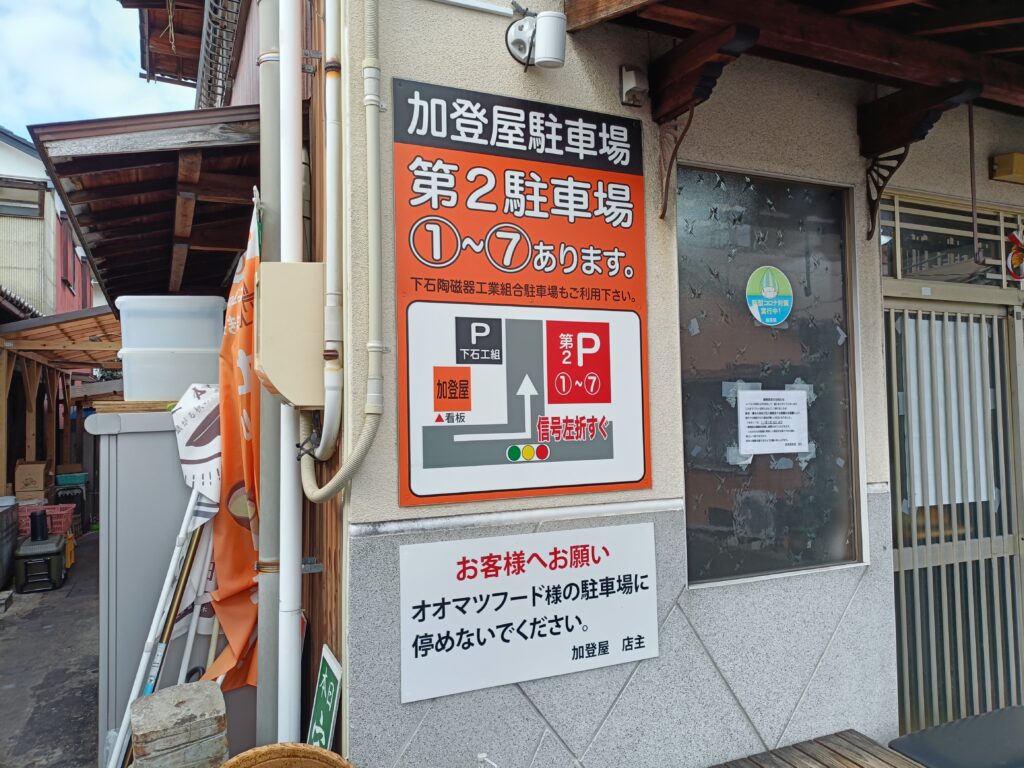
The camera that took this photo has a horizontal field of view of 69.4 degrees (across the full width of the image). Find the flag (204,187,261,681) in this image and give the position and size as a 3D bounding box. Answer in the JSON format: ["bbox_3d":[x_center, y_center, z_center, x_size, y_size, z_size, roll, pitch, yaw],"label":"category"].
[{"bbox_3d":[-0.969,0.209,2.600,0.230,1.680,0.150,0,-2,-24],"label":"flag"}]

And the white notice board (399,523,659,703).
[{"bbox_3d":[0.074,0.625,2.086,0.795,0.406,0.012,0,-2,-24],"label":"white notice board"}]

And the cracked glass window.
[{"bbox_3d":[0.890,-0.036,2.514,0.766,1.341,0.050,0,-2,-24],"label":"cracked glass window"}]

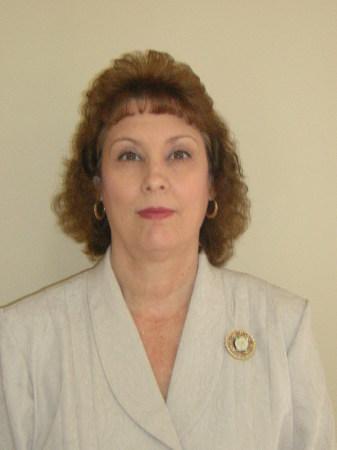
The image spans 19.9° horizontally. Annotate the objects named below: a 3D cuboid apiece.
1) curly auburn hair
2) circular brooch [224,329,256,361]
[{"bbox_3d":[-0.023,-0.090,1.300,0.268,0.292,0.235,0,0,0],"label":"curly auburn hair"},{"bbox_3d":[0.092,0.153,1.235,0.040,0.040,0.010,0,-12,-7],"label":"circular brooch"}]

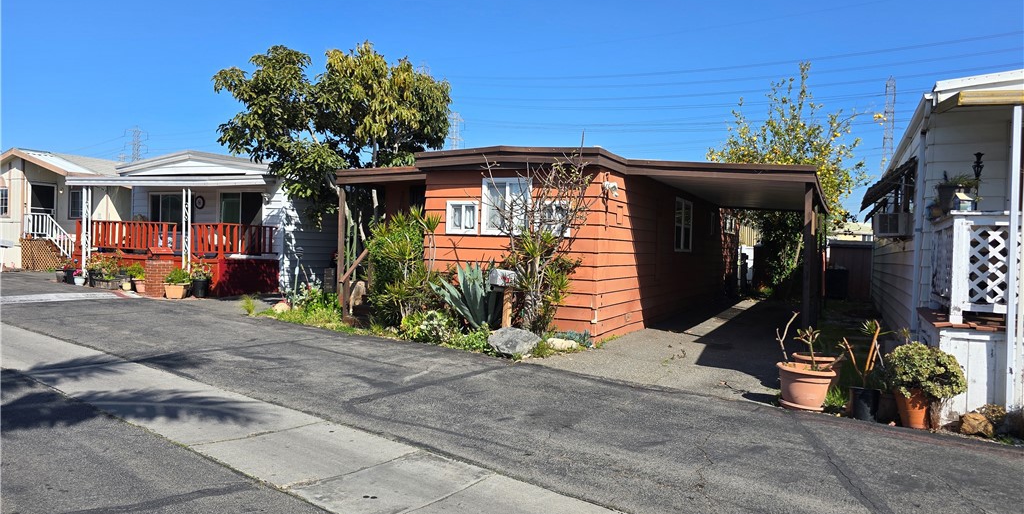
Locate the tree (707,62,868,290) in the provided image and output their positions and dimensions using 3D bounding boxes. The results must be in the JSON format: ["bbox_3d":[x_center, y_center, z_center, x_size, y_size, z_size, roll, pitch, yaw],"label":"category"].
[{"bbox_3d":[9.149,-2.413,22.240,5.400,7.900,5.000,2,1,26],"label":"tree"}]

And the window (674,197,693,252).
[{"bbox_3d":[4.349,-0.779,17.046,0.100,1.290,1.880,2,1,26],"label":"window"}]

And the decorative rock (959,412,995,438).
[{"bbox_3d":[4.319,1.540,6.319,0.290,0.190,0.230,2,1,26],"label":"decorative rock"}]

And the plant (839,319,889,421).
[{"bbox_3d":[3.527,1.114,6.770,0.450,0.980,0.400,2,1,26],"label":"plant"}]

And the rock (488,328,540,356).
[{"bbox_3d":[0.030,1.247,10.154,0.700,0.400,0.520,2,1,26],"label":"rock"}]

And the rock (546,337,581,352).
[{"bbox_3d":[0.816,1.367,10.732,0.500,0.190,0.280,2,1,26],"label":"rock"}]

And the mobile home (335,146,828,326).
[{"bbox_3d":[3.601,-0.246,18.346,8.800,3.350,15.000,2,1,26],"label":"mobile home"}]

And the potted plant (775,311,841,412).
[{"bbox_3d":[3.159,1.071,7.250,0.680,1.030,0.620,2,1,26],"label":"potted plant"}]

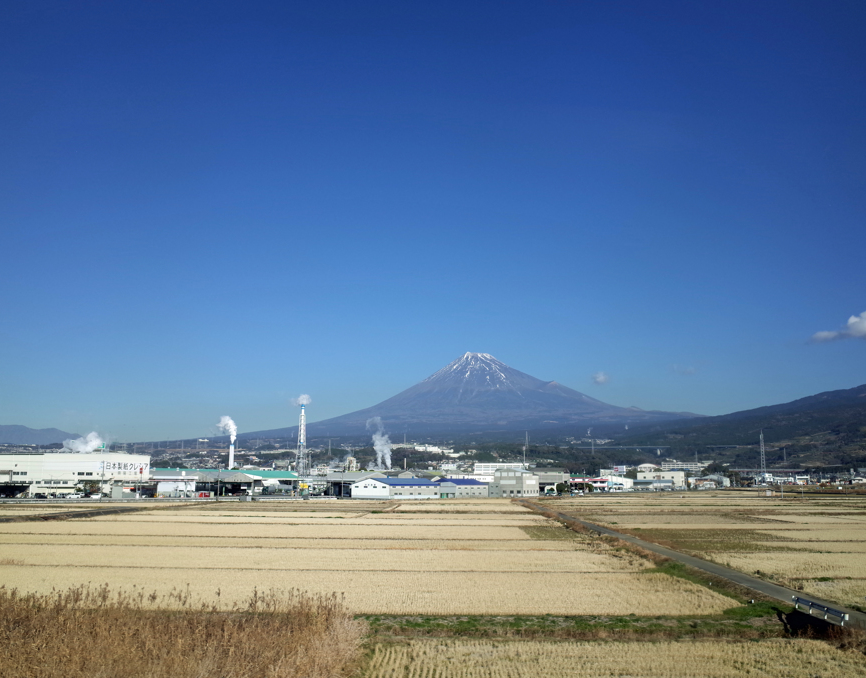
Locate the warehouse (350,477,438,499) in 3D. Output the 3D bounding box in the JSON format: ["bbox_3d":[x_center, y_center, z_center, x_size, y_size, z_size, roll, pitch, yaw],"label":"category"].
[{"bbox_3d":[-14.180,58.080,309.470,20.930,7.360,27.080,-9,-14,43],"label":"warehouse"}]

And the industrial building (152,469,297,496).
[{"bbox_3d":[-86.080,60.160,334.810,52.760,10.800,32.000,-1,-10,5],"label":"industrial building"}]

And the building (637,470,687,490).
[{"bbox_3d":[139.490,87.200,486.090,25.000,10.830,18.610,-4,-11,25],"label":"building"}]

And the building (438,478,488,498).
[{"bbox_3d":[10.640,60.100,319.840,14.600,7.160,19.560,-9,-14,43],"label":"building"}]

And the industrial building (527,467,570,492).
[{"bbox_3d":[54.680,66.190,368.750,15.200,12.050,14.880,-3,-10,20],"label":"industrial building"}]

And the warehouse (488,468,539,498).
[{"bbox_3d":[35.260,62.110,343.690,16.410,11.560,14.540,-7,-12,35],"label":"warehouse"}]

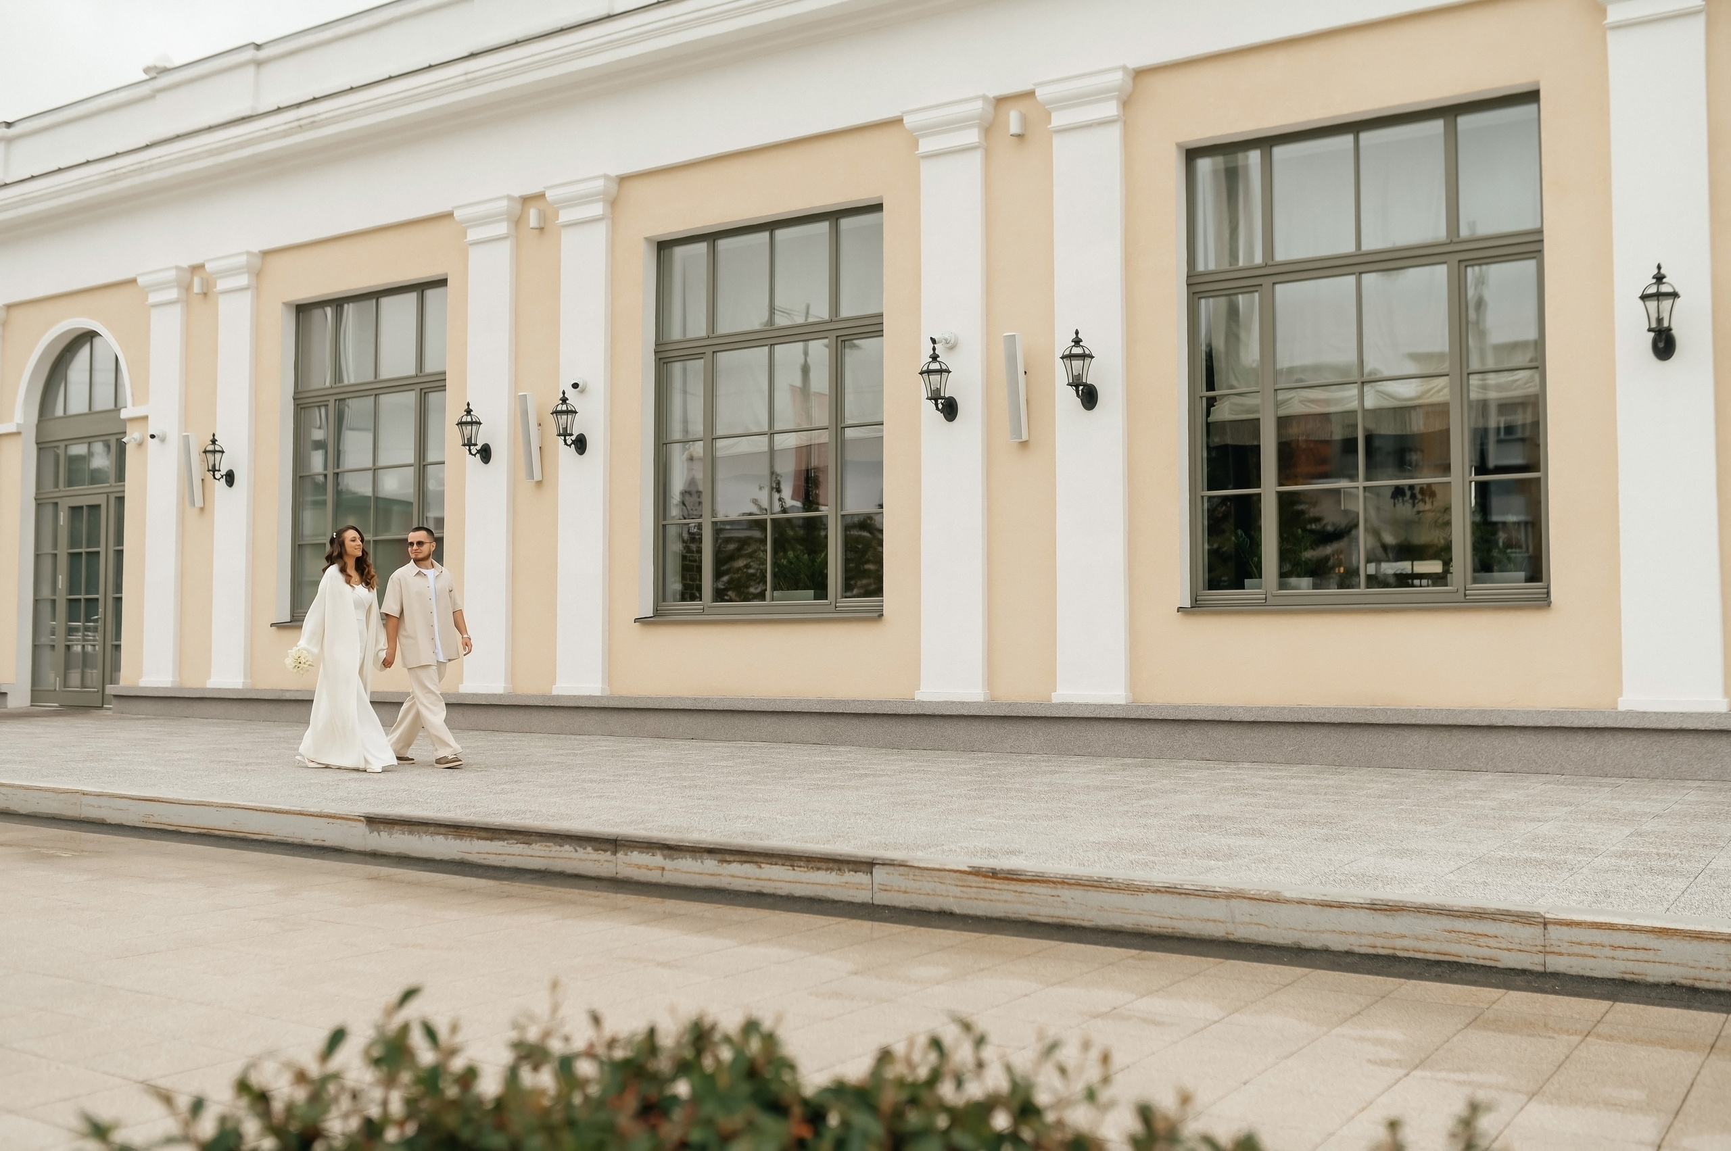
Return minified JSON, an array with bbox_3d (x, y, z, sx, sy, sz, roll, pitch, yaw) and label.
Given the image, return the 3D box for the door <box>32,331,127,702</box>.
[{"bbox_3d":[-9.437,-0.685,20.441,2.182,4.551,0.140,-2,-4,33],"label":"door"}]

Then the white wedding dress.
[{"bbox_3d":[-3.526,0.621,11.442,0.680,1.400,0.550,-2,-3,28],"label":"white wedding dress"}]

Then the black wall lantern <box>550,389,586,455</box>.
[{"bbox_3d":[-2.817,-1.456,16.015,0.255,0.600,0.370,-2,-3,34],"label":"black wall lantern"}]

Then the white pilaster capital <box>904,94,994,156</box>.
[{"bbox_3d":[0.704,-3.712,14.001,0.785,0.370,0.200,-2,-3,34],"label":"white pilaster capital"}]

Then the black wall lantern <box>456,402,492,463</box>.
[{"bbox_3d":[-3.771,-1.374,16.178,0.251,0.589,0.350,-2,-4,33],"label":"black wall lantern"}]

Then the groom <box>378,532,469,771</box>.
[{"bbox_3d":[-3.228,0.522,12.408,0.620,1.760,0.580,-2,-3,40],"label":"groom"}]

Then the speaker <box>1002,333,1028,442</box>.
[{"bbox_3d":[1.170,-1.452,13.070,0.110,0.830,0.110,-2,4,33],"label":"speaker"}]

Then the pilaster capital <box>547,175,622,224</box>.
[{"bbox_3d":[-2.729,-3.603,16.277,0.785,0.370,0.200,-2,-3,34],"label":"pilaster capital"}]

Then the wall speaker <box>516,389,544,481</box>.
[{"bbox_3d":[-3.167,-1.306,15.902,0.110,0.830,0.110,-2,4,33],"label":"wall speaker"}]

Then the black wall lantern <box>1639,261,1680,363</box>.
[{"bbox_3d":[4.955,-1.648,10.479,0.251,0.583,0.350,-2,-4,33],"label":"black wall lantern"}]

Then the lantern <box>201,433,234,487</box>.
[{"bbox_3d":[-7.303,-1.314,18.989,0.255,0.600,0.370,-2,-3,34],"label":"lantern"}]

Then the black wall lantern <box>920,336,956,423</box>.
[{"bbox_3d":[0.612,-1.565,13.741,0.255,0.600,0.370,-2,-3,34],"label":"black wall lantern"}]

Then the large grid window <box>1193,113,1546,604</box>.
[{"bbox_3d":[3.521,-1.520,11.988,2.561,3.485,0.120,-2,-4,33],"label":"large grid window"}]

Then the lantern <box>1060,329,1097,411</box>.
[{"bbox_3d":[1.619,-1.553,12.659,0.251,0.599,0.350,-2,-4,33],"label":"lantern"}]

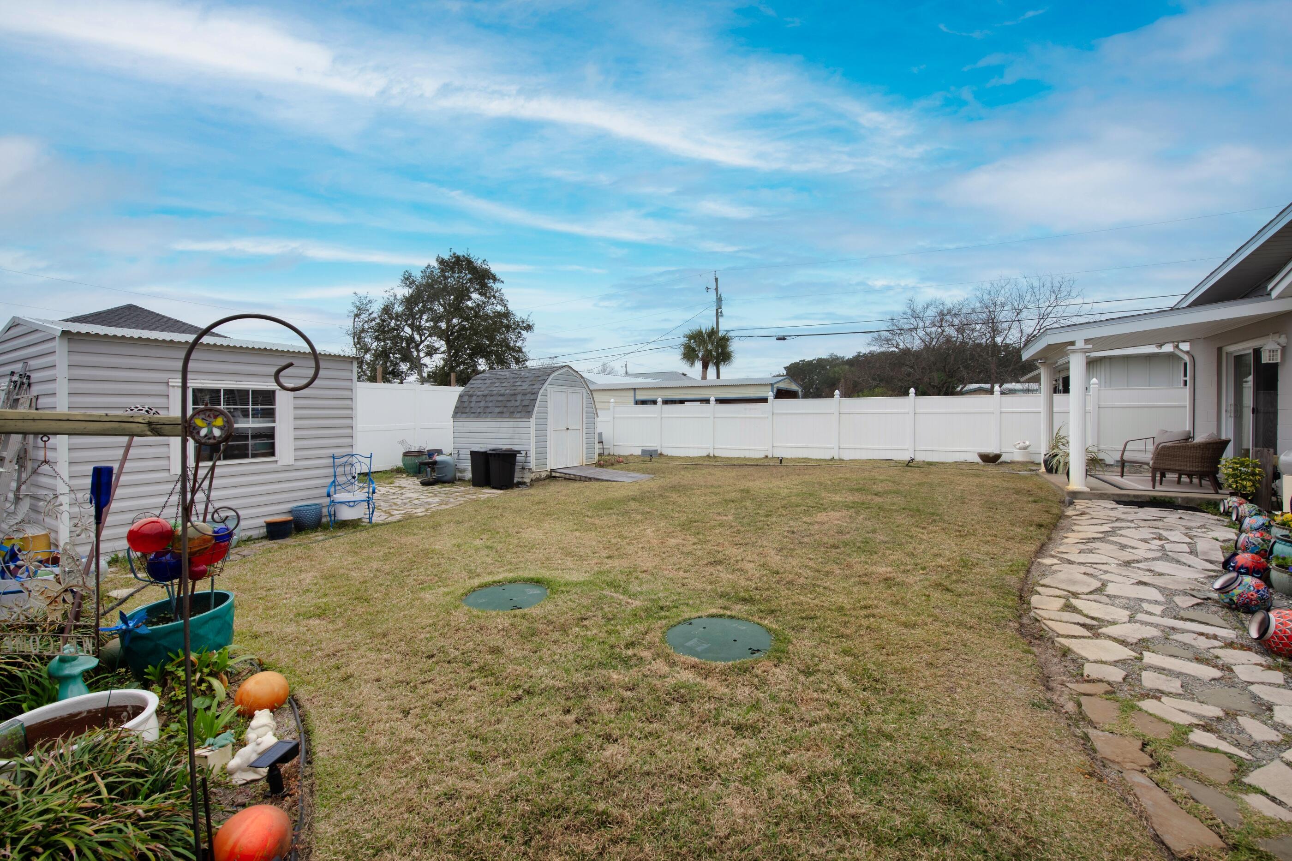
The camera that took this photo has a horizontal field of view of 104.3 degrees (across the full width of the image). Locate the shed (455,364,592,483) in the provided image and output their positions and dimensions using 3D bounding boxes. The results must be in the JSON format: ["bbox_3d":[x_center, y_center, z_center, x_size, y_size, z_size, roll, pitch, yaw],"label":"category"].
[{"bbox_3d":[-2.846,-0.237,12.115,2.460,2.585,2.450,1,2,29],"label":"shed"}]

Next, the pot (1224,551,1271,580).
[{"bbox_3d":[4.975,1.130,4.150,0.250,0.250,0.250,0,22,-41],"label":"pot"}]

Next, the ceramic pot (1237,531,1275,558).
[{"bbox_3d":[5.991,1.119,4.937,0.255,0.255,0.255,-1,13,-39],"label":"ceramic pot"}]

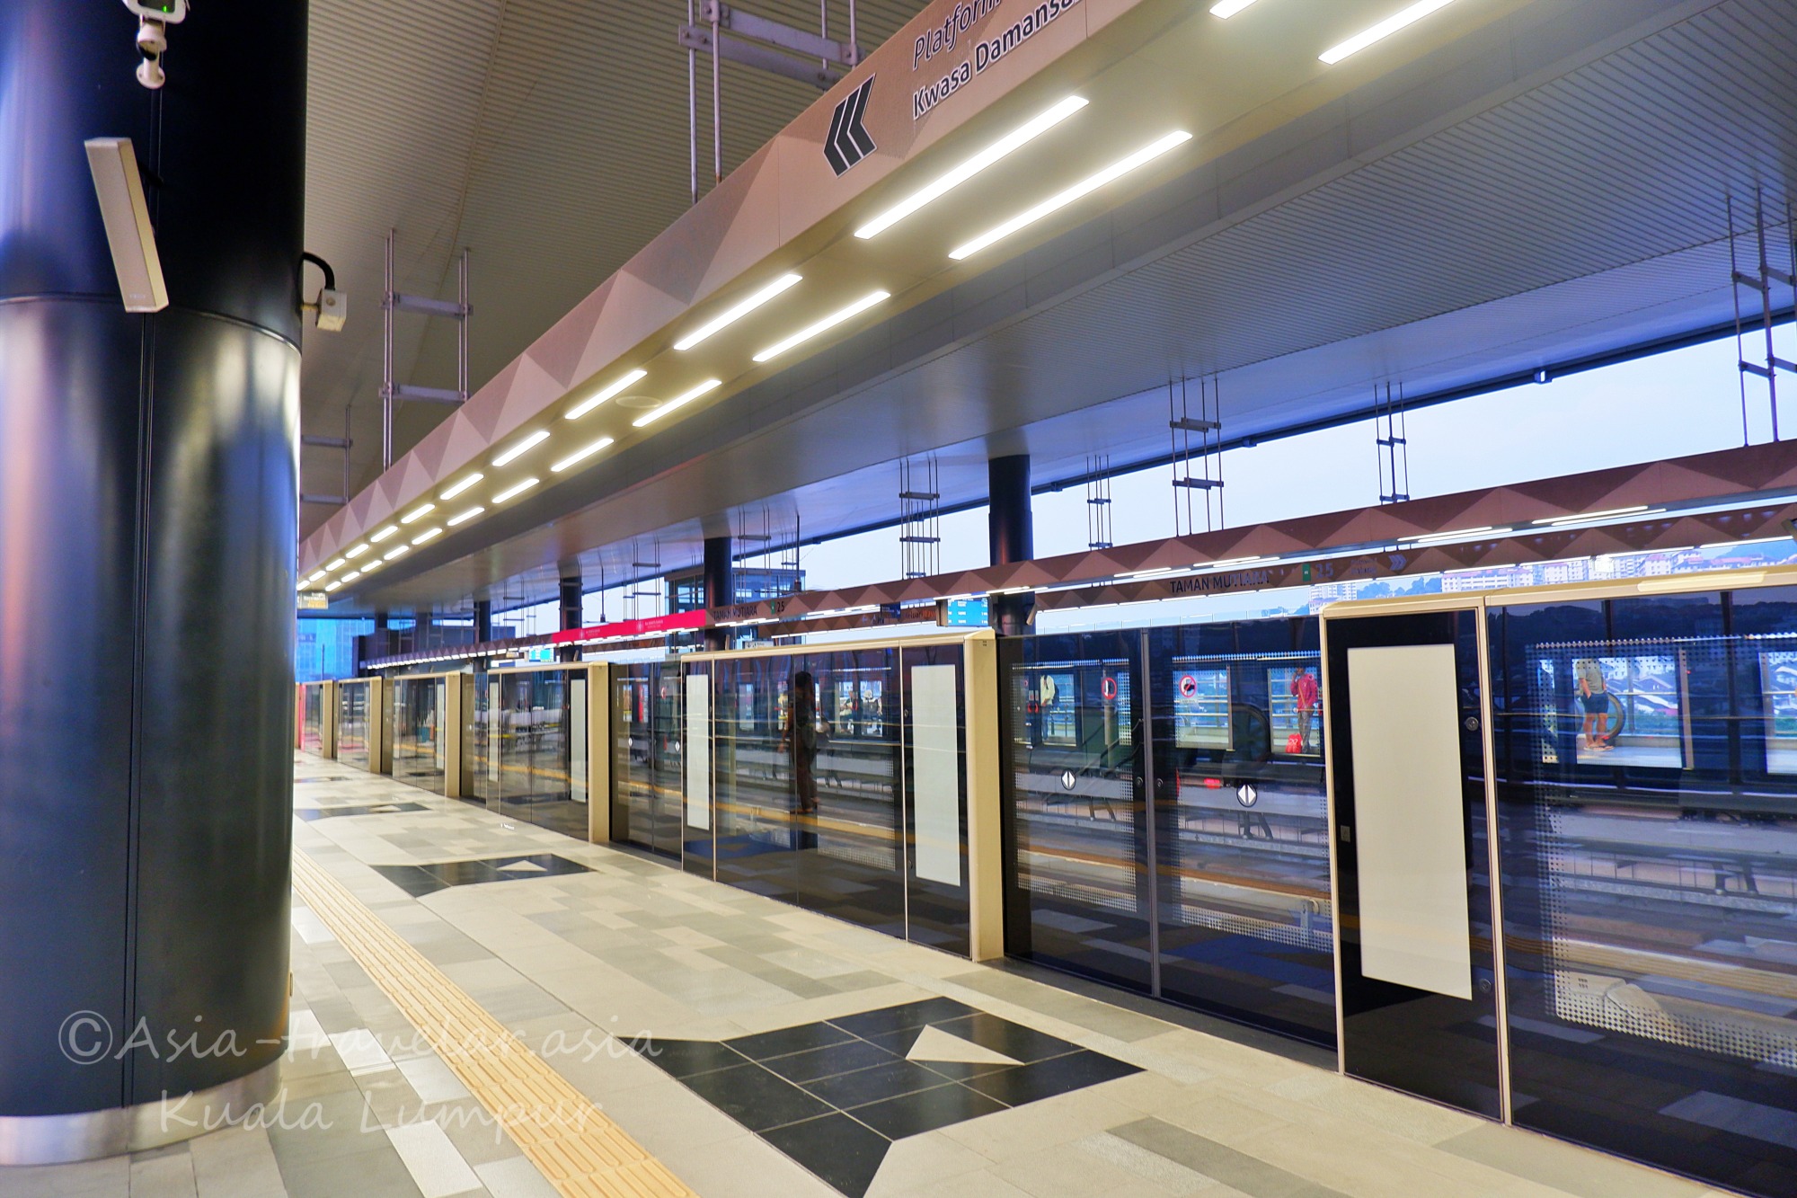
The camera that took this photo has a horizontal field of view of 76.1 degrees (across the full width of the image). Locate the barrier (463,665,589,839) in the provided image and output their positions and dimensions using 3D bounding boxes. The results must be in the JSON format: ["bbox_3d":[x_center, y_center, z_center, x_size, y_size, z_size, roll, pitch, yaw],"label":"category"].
[{"bbox_3d":[-4.256,1.600,12.682,0.200,1.570,5.520,1,-5,-34],"label":"barrier"}]

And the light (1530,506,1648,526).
[{"bbox_3d":[8.861,-1.069,14.739,0.085,0.060,1.450,1,-5,-34],"label":"light"}]

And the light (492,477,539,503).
[{"bbox_3d":[-3.808,-1.084,11.402,0.085,0.060,1.430,1,-5,-34],"label":"light"}]

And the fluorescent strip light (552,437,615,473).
[{"bbox_3d":[-2.691,-1.228,9.750,0.085,0.060,1.430,1,-5,-34],"label":"fluorescent strip light"}]

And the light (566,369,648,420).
[{"bbox_3d":[-2.003,-1.381,7.824,0.085,0.060,1.430,1,-5,-34],"label":"light"}]

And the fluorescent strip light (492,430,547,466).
[{"bbox_3d":[-3.120,-1.238,9.476,0.085,0.060,1.430,1,-5,-34],"label":"fluorescent strip light"}]

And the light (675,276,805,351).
[{"bbox_3d":[-0.886,-1.525,6.171,0.085,0.060,1.430,1,-5,-34],"label":"light"}]

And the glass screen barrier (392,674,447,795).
[{"bbox_3d":[-6.876,1.930,16.452,0.100,1.570,3.547,1,-5,-34],"label":"glass screen barrier"}]

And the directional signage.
[{"bbox_3d":[-0.205,-1.900,4.680,0.030,0.310,0.410,1,-5,-34],"label":"directional signage"}]

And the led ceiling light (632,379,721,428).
[{"bbox_3d":[-1.574,-1.372,8.098,0.085,0.060,1.430,1,-5,-34],"label":"led ceiling light"}]

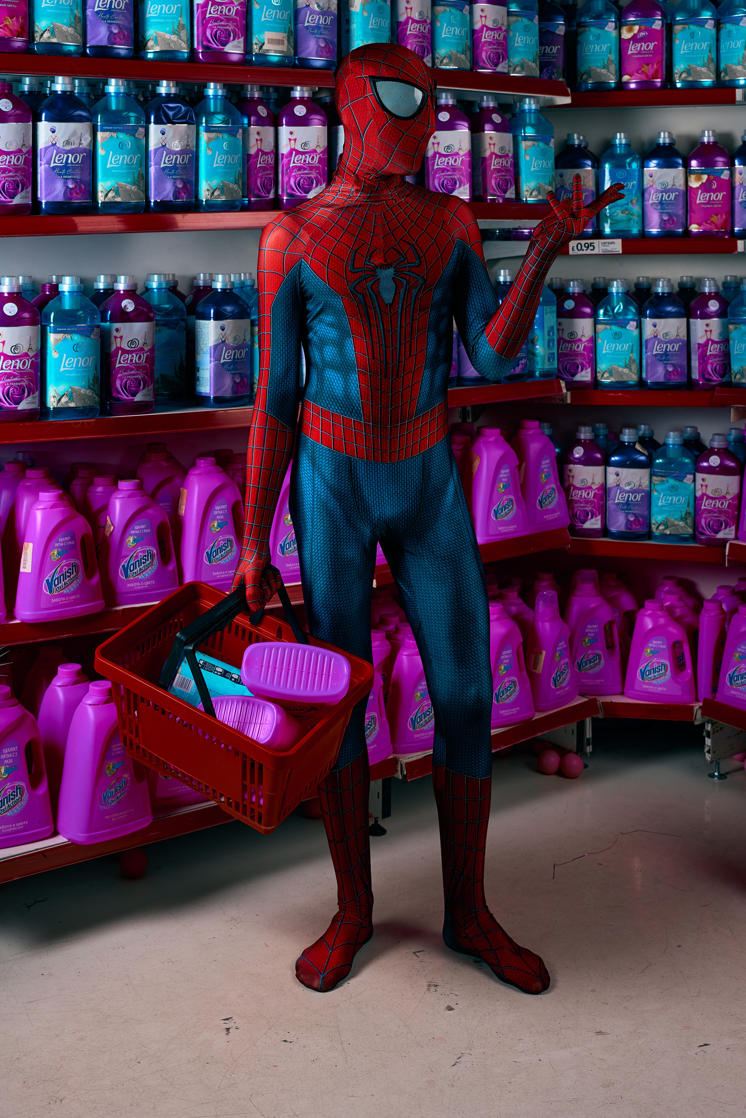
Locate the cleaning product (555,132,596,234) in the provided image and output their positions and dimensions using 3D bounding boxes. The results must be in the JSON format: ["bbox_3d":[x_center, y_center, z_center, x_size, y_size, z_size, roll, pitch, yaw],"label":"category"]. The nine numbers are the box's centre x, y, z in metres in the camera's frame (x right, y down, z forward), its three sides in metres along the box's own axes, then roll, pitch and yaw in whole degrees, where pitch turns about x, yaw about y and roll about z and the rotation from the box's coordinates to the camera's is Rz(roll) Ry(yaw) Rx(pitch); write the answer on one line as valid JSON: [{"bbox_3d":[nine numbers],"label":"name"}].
[{"bbox_3d":[0.581,-1.076,3.130,0.120,0.290,0.080,6,12,32],"label":"cleaning product"}]

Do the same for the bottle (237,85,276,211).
[{"bbox_3d":[-0.287,-0.978,2.590,0.120,0.290,0.080,-10,14,-44],"label":"bottle"}]

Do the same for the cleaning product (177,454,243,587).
[{"bbox_3d":[-0.348,-0.081,2.420,0.155,0.287,0.105,-7,15,-28],"label":"cleaning product"}]

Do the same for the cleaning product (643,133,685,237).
[{"bbox_3d":[0.824,-1.060,3.070,0.120,0.298,0.086,4,14,17],"label":"cleaning product"}]

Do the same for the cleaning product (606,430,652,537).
[{"bbox_3d":[0.690,-0.201,2.930,0.120,0.290,0.080,4,11,24],"label":"cleaning product"}]

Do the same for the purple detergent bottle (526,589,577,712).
[{"bbox_3d":[0.460,0.228,2.790,0.125,0.275,0.085,-12,18,-41],"label":"purple detergent bottle"}]

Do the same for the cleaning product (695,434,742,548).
[{"bbox_3d":[0.928,-0.187,2.920,0.116,0.288,0.086,4,10,23],"label":"cleaning product"}]

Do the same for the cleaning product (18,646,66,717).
[{"bbox_3d":[-0.724,0.339,2.460,0.182,0.280,0.112,-7,12,-39],"label":"cleaning product"}]

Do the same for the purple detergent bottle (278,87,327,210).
[{"bbox_3d":[-0.170,-0.992,2.620,0.116,0.288,0.086,-1,9,-9],"label":"purple detergent bottle"}]

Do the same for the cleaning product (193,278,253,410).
[{"bbox_3d":[-0.338,-0.493,2.460,0.120,0.290,0.080,-7,12,-34],"label":"cleaning product"}]

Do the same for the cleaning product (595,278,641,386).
[{"bbox_3d":[0.687,-0.636,3.050,0.120,0.298,0.086,3,14,13],"label":"cleaning product"}]

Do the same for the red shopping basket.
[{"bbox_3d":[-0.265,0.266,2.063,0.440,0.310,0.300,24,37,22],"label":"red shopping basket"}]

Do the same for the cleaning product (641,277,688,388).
[{"bbox_3d":[0.804,-0.626,3.000,0.120,0.298,0.086,1,14,5],"label":"cleaning product"}]

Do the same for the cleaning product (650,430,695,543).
[{"bbox_3d":[0.808,-0.197,2.930,0.116,0.288,0.086,2,9,15],"label":"cleaning product"}]

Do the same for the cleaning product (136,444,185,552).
[{"bbox_3d":[-0.480,-0.103,2.490,0.155,0.287,0.105,-7,15,-27],"label":"cleaning product"}]

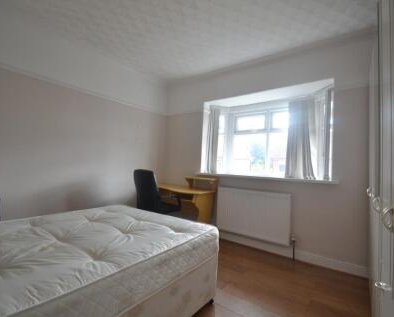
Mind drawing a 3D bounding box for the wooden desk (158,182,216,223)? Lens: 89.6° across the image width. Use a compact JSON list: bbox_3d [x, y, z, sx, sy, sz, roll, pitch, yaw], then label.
[{"bbox_3d":[-0.243,0.805,2.983,1.000,0.750,0.500,1,0,34],"label":"wooden desk"}]

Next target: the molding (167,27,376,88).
[{"bbox_3d":[0.616,-1.238,2.691,2.758,0.090,0.085,1,0,34],"label":"molding"}]

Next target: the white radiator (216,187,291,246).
[{"bbox_3d":[0.712,0.708,2.568,0.925,0.594,0.093,1,0,34],"label":"white radiator"}]

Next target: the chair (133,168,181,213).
[{"bbox_3d":[-0.472,0.657,2.561,0.550,1.035,0.580,1,0,34],"label":"chair"}]

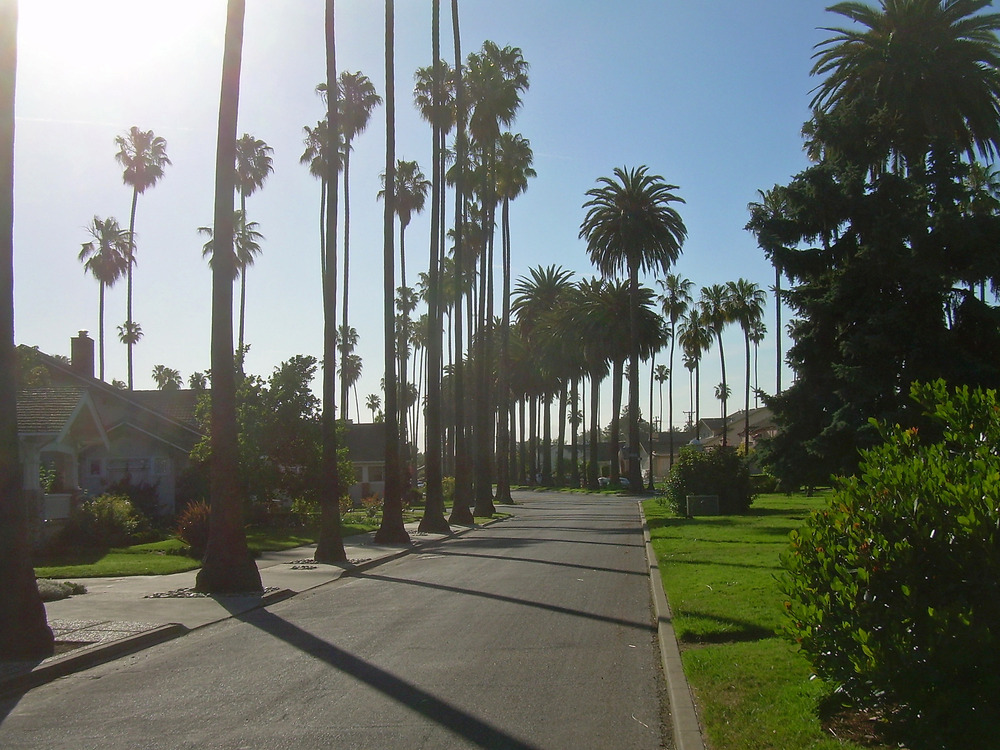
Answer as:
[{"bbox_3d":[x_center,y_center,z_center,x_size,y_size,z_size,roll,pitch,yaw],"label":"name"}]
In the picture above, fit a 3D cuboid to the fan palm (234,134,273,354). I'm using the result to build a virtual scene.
[{"bbox_3d":[-12.744,-3.038,55.479,2.310,18.770,2.310,0,-5,0],"label":"fan palm"}]

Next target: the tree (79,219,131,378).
[{"bbox_3d":[-20.589,-0.920,57.295,2.950,15.160,2.950,0,-5,0],"label":"tree"}]

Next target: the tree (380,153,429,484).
[{"bbox_3d":[-4.888,-2.360,55.420,2.610,17.510,2.610,0,-5,0],"label":"tree"}]

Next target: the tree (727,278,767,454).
[{"bbox_3d":[17.791,0.758,79.232,2.900,15.620,2.900,0,-5,0],"label":"tree"}]

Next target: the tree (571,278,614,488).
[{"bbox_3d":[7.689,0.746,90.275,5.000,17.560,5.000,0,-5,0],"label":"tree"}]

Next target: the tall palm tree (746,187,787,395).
[{"bbox_3d":[15.717,-1.920,62.401,2.900,18.040,2.900,0,-5,0],"label":"tall palm tree"}]

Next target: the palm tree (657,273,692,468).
[{"bbox_3d":[15.601,0.474,97.318,3.300,19.350,3.300,0,-5,0],"label":"palm tree"}]

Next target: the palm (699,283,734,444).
[{"bbox_3d":[16.631,0.845,83.246,2.910,15.900,2.910,0,-5,0],"label":"palm"}]

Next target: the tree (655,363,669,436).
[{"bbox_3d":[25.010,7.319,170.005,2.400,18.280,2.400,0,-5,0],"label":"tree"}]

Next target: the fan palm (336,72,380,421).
[{"bbox_3d":[-7.021,-4.219,51.560,2.800,20.740,2.800,0,-5,0],"label":"fan palm"}]

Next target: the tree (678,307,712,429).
[{"bbox_3d":[15.100,1.780,84.167,2.700,14.190,2.700,0,-5,0],"label":"tree"}]

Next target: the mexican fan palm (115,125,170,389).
[{"bbox_3d":[-17.347,-3.054,52.469,2.720,18.270,2.720,0,-5,0],"label":"mexican fan palm"}]

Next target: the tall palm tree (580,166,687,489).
[{"bbox_3d":[10.304,-3.666,83.642,8.180,24.950,8.180,0,-5,0],"label":"tall palm tree"}]

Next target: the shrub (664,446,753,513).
[{"bbox_3d":[7.619,3.846,40.117,3.220,2.460,3.000,0,-5,0],"label":"shrub"}]

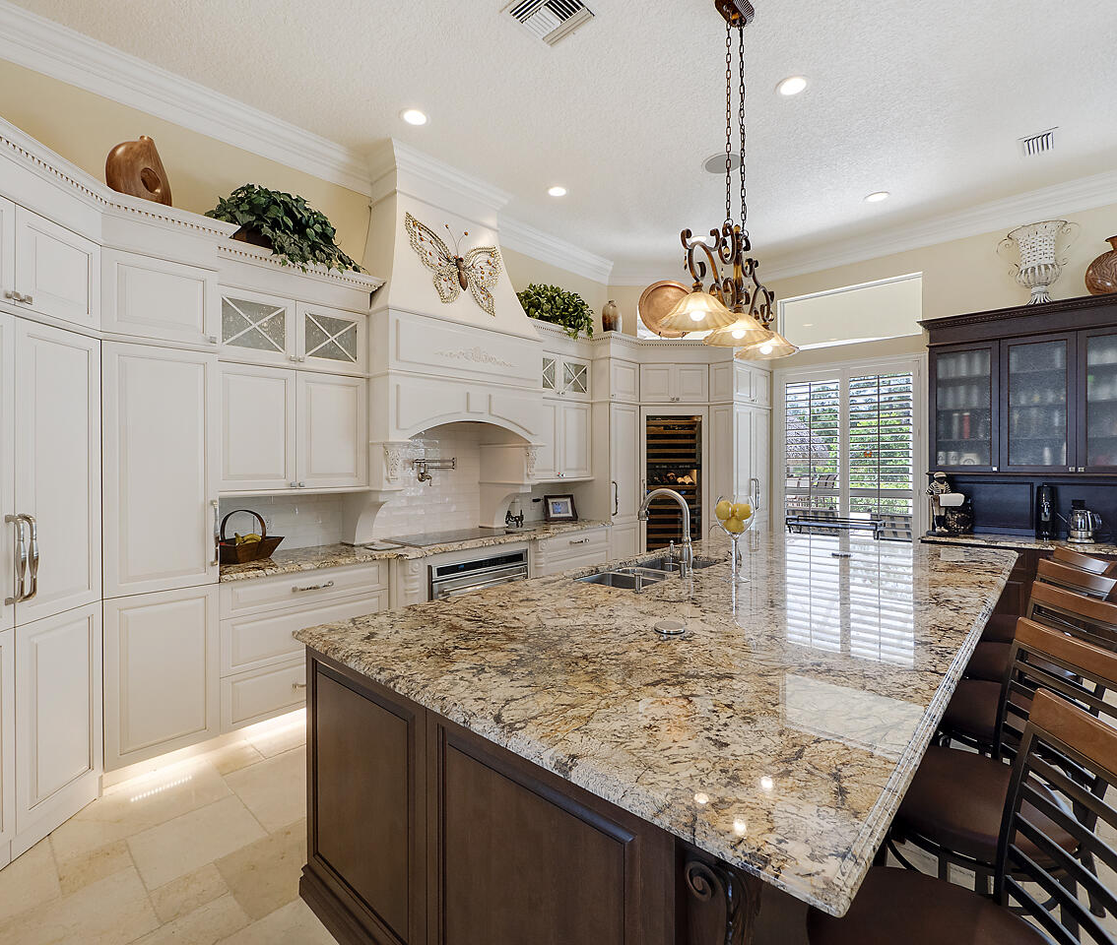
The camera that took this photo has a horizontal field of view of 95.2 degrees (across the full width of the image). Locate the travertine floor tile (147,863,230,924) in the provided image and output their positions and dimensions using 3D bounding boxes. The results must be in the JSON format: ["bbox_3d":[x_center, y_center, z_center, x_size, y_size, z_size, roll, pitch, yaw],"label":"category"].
[{"bbox_3d":[-1.325,1.516,1.835,0.200,0.012,0.200,1,1,44],"label":"travertine floor tile"}]

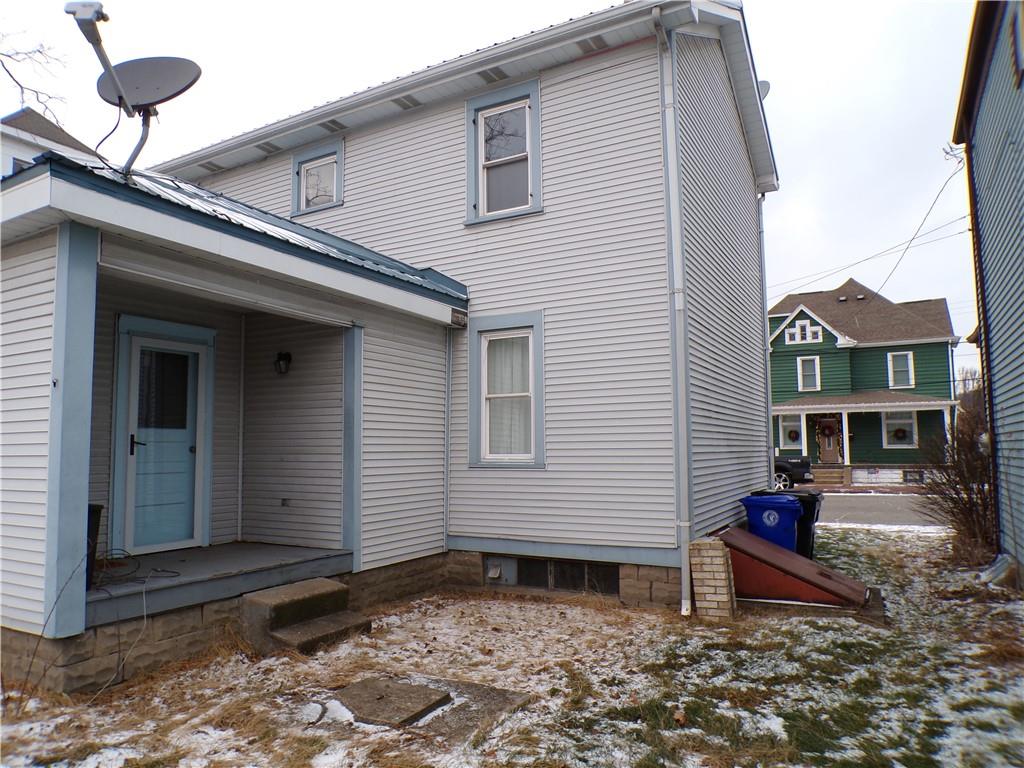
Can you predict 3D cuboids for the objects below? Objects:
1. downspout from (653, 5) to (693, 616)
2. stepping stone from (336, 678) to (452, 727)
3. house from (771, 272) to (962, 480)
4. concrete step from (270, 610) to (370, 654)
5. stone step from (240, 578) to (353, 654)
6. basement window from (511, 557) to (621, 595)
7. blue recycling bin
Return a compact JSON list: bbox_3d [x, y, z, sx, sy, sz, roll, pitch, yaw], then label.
[{"bbox_3d":[1.541,-0.787,6.825,0.100,5.890,0.300,-4,-6,29],"label":"downspout"},{"bbox_3d":[-0.798,1.920,4.272,0.660,0.058,0.590,-4,-6,29],"label":"stepping stone"},{"bbox_3d":[17.122,-0.465,35.054,8.000,10.350,10.800,-4,-6,29],"label":"house"},{"bbox_3d":[-1.493,2.007,5.708,0.290,0.150,0.850,-4,-6,29],"label":"concrete step"},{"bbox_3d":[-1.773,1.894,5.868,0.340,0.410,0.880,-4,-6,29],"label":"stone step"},{"bbox_3d":[0.556,1.999,7.352,1.170,0.300,0.080,-4,-6,29],"label":"basement window"},{"bbox_3d":[3.283,1.917,8.855,0.680,1.000,0.610,-4,-6,29],"label":"blue recycling bin"}]

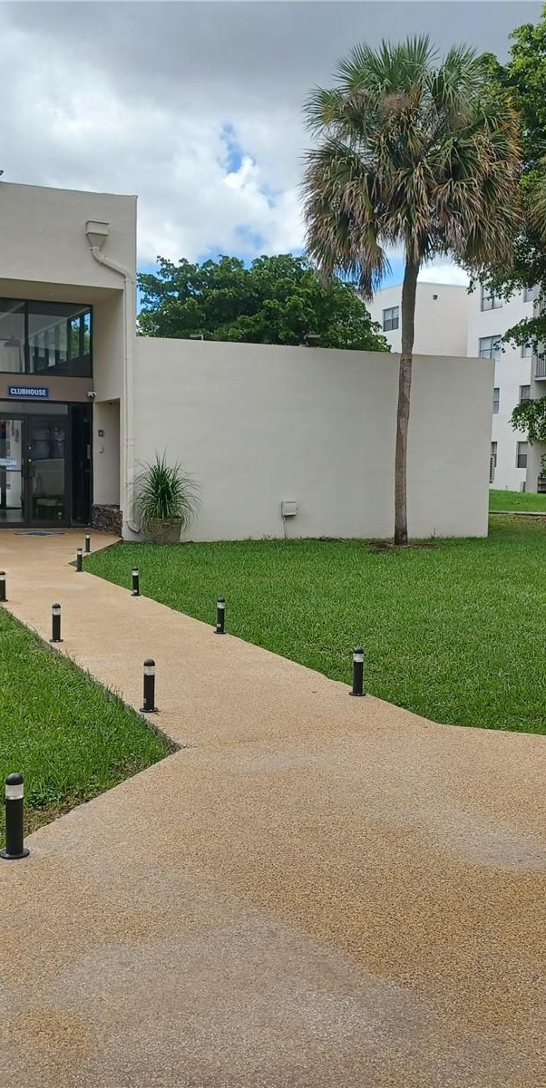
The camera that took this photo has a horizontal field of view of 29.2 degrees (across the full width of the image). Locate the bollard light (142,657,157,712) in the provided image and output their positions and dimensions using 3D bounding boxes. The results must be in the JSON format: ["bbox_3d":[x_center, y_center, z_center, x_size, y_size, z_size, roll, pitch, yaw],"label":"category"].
[{"bbox_3d":[-0.717,0.818,6.096,0.106,0.298,0.106,1,5,0],"label":"bollard light"}]

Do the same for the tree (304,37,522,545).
[{"bbox_3d":[2.418,-4.305,18.097,3.795,8.587,3.795,1,5,0],"label":"tree"}]

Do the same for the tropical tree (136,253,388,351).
[{"bbox_3d":[-0.384,-4.727,30.308,7.283,7.223,6.997,1,5,0],"label":"tropical tree"}]

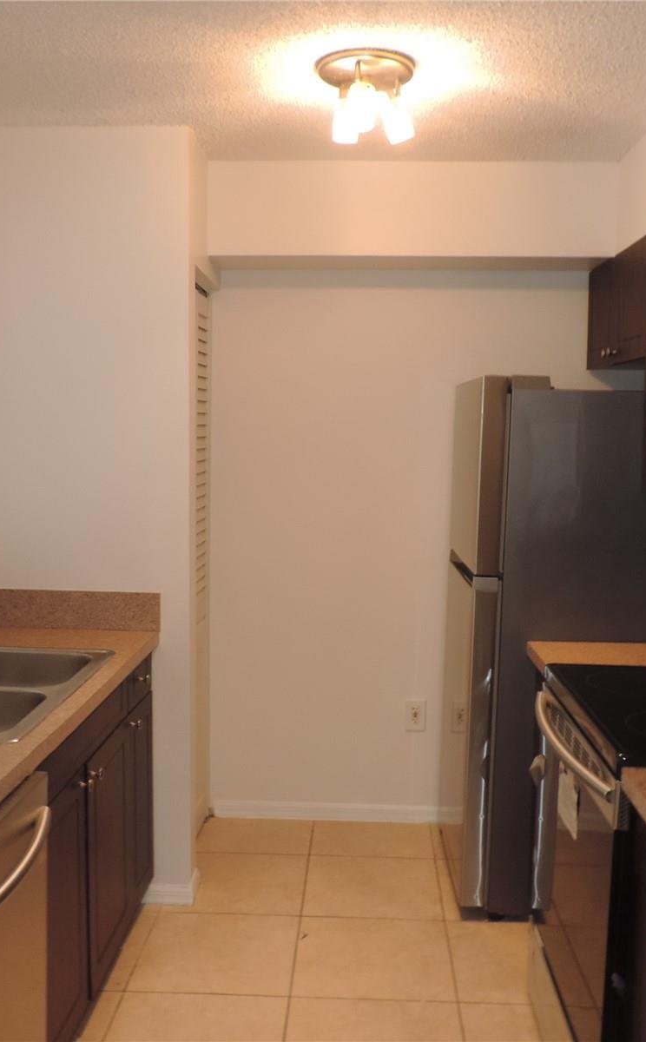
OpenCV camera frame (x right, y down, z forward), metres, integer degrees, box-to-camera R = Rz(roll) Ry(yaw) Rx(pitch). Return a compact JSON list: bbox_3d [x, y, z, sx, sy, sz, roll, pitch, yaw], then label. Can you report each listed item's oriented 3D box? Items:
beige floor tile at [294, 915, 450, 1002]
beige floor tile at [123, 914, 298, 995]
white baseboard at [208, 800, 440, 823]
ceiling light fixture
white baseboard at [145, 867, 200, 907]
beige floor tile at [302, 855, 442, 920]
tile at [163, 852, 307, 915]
[{"bbox_3d":[0.149,1.289,2.845,0.453,0.010,0.448,1,5,3],"label":"beige floor tile"},{"bbox_3d":[-0.306,1.284,2.865,0.453,0.010,0.448,1,5,3],"label":"beige floor tile"},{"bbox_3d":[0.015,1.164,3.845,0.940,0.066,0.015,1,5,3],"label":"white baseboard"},{"bbox_3d":[0.112,-1.068,2.478,0.255,0.183,0.255,1,5,3],"label":"ceiling light fixture"},{"bbox_3d":[-0.498,1.214,3.222,0.157,0.064,0.157,1,5,3],"label":"white baseboard"},{"bbox_3d":[0.169,1.251,3.293,0.453,0.010,0.448,1,5,3],"label":"beige floor tile"},{"bbox_3d":[-0.286,1.246,3.313,0.453,0.010,0.448,1,5,3],"label":"tile"}]

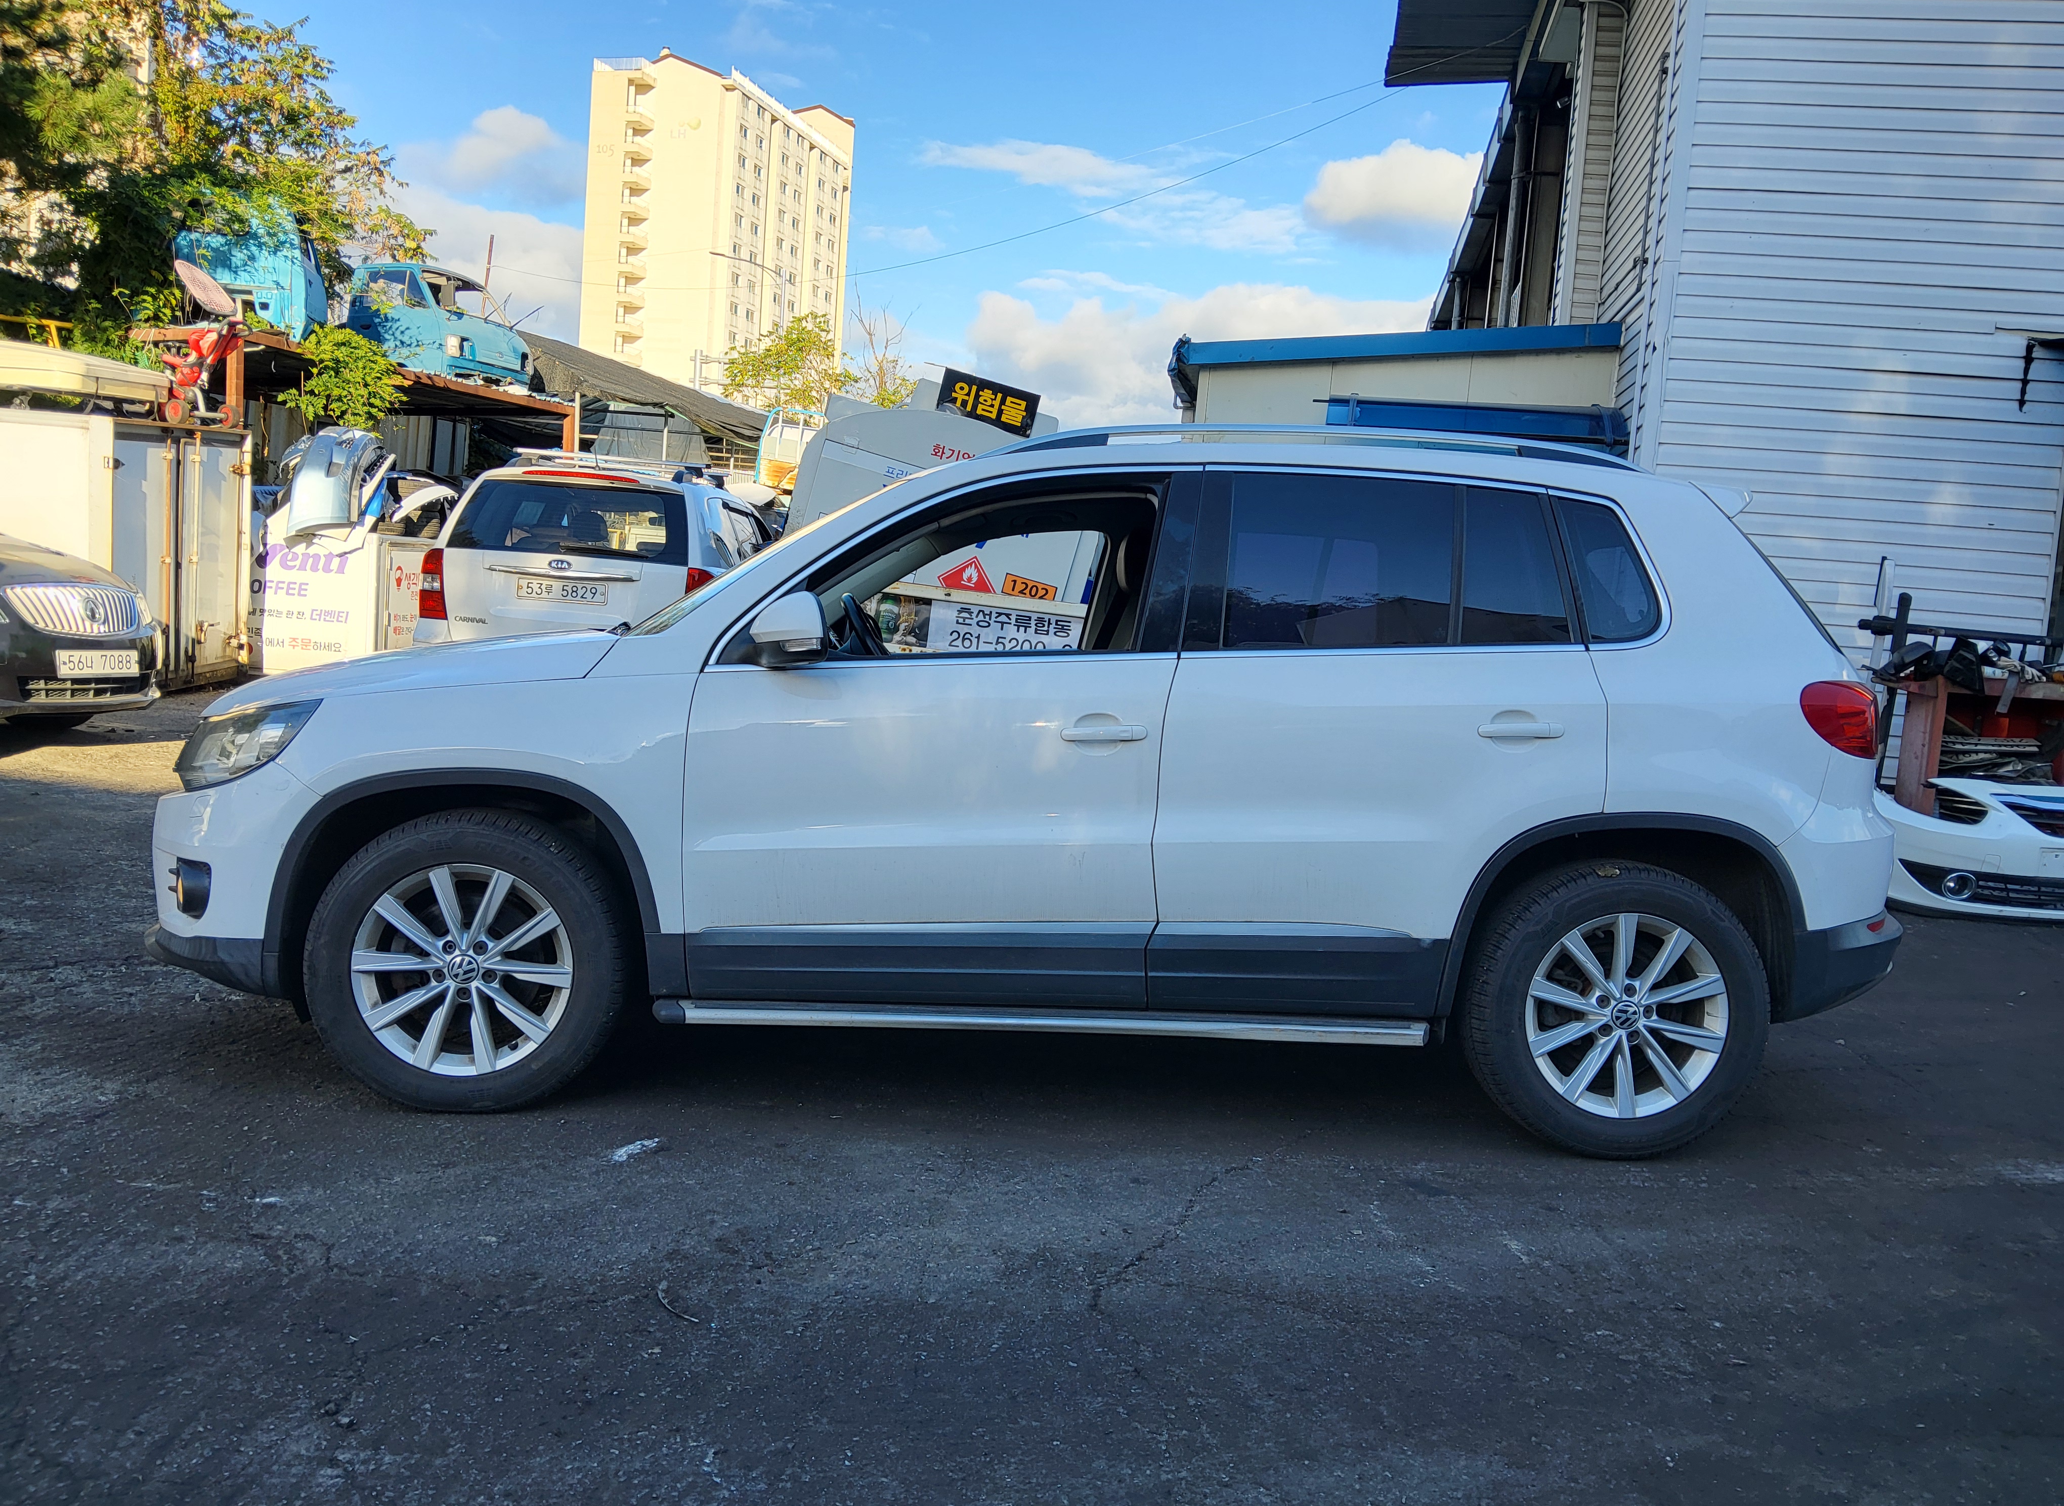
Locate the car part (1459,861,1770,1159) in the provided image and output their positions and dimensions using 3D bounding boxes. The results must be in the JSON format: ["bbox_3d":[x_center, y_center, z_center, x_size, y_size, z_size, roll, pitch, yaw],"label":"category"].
[{"bbox_3d":[1.350,0.586,3.632,0.685,0.685,0.240,3,5,-3],"label":"car part"}]

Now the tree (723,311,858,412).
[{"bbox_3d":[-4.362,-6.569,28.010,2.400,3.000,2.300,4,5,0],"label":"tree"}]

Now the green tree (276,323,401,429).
[{"bbox_3d":[-7.612,-4.129,17.000,1.400,1.200,1.200,4,5,0],"label":"green tree"}]

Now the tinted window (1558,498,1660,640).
[{"bbox_3d":[1.333,-0.421,3.577,0.270,0.340,0.040,3,-13,-3],"label":"tinted window"}]

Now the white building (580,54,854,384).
[{"bbox_3d":[-28.809,-41.969,155.995,15.000,47.000,27.000,6,5,19],"label":"white building"}]

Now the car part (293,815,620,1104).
[{"bbox_3d":[-1.248,0.464,3.503,0.685,0.685,0.240,3,5,-4],"label":"car part"}]

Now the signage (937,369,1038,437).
[{"bbox_3d":[-0.266,-2.085,9.300,0.610,0.300,0.030,15,5,-1],"label":"signage"}]

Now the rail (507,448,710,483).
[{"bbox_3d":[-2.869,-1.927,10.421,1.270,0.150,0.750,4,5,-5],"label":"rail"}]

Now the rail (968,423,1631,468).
[{"bbox_3d":[0.664,-0.706,3.687,1.570,0.130,0.050,3,5,-3],"label":"rail"}]

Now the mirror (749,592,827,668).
[{"bbox_3d":[-0.522,-0.264,3.330,0.155,0.160,0.220,3,5,-3],"label":"mirror"}]

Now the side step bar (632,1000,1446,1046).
[{"bbox_3d":[0.025,0.575,3.488,1.700,0.075,0.170,3,5,-3],"label":"side step bar"}]

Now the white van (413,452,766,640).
[{"bbox_3d":[-3.025,-1.196,11.764,1.950,1.840,4.930,4,5,-5],"label":"white van"}]

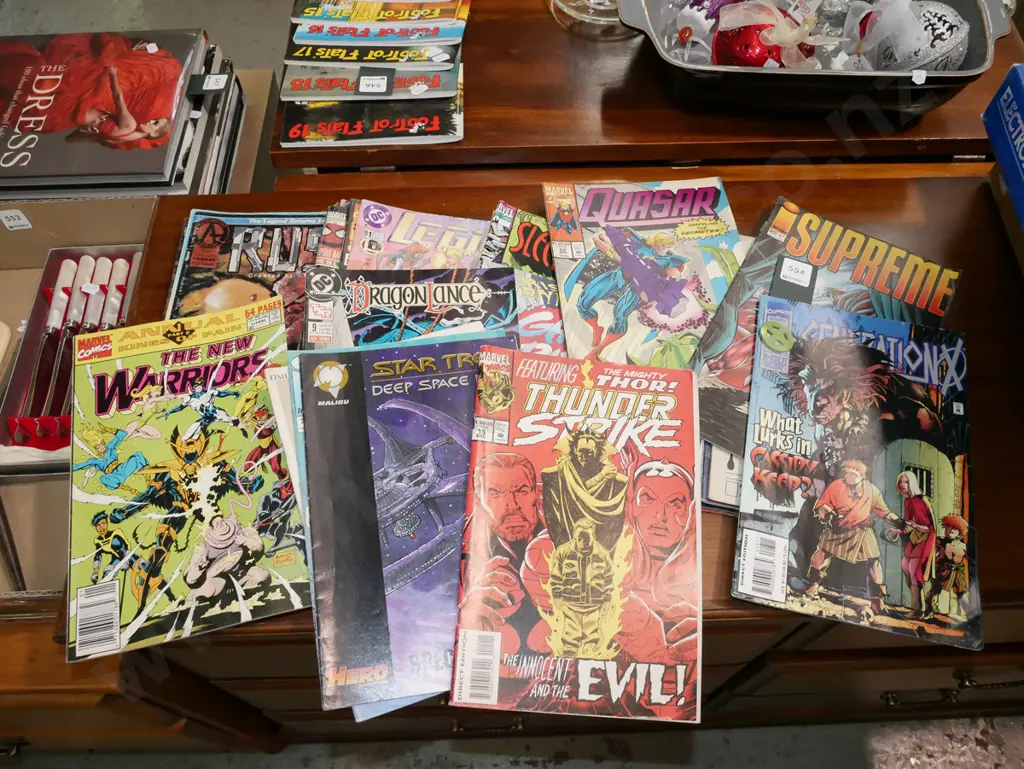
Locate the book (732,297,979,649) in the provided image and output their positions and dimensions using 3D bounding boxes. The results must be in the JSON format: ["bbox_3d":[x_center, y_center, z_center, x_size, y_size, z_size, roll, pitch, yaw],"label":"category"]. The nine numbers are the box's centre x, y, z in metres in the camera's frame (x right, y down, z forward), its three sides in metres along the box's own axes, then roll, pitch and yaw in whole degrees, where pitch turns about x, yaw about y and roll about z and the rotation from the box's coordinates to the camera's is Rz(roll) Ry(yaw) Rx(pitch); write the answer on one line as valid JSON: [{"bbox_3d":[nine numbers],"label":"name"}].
[{"bbox_3d":[0.265,0.054,0.635,0.169,0.006,0.260,11,61,6],"label":"book"}]

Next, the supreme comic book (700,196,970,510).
[{"bbox_3d":[0.252,-0.035,0.682,0.168,0.005,0.259,27,64,14],"label":"supreme comic book"}]

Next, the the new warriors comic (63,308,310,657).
[{"bbox_3d":[-0.242,0.057,0.620,0.168,0.006,0.259,-12,63,-5],"label":"the new warriors comic"}]

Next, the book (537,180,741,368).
[{"bbox_3d":[0.124,-0.081,0.707,0.168,0.004,0.259,-3,57,-4],"label":"book"}]

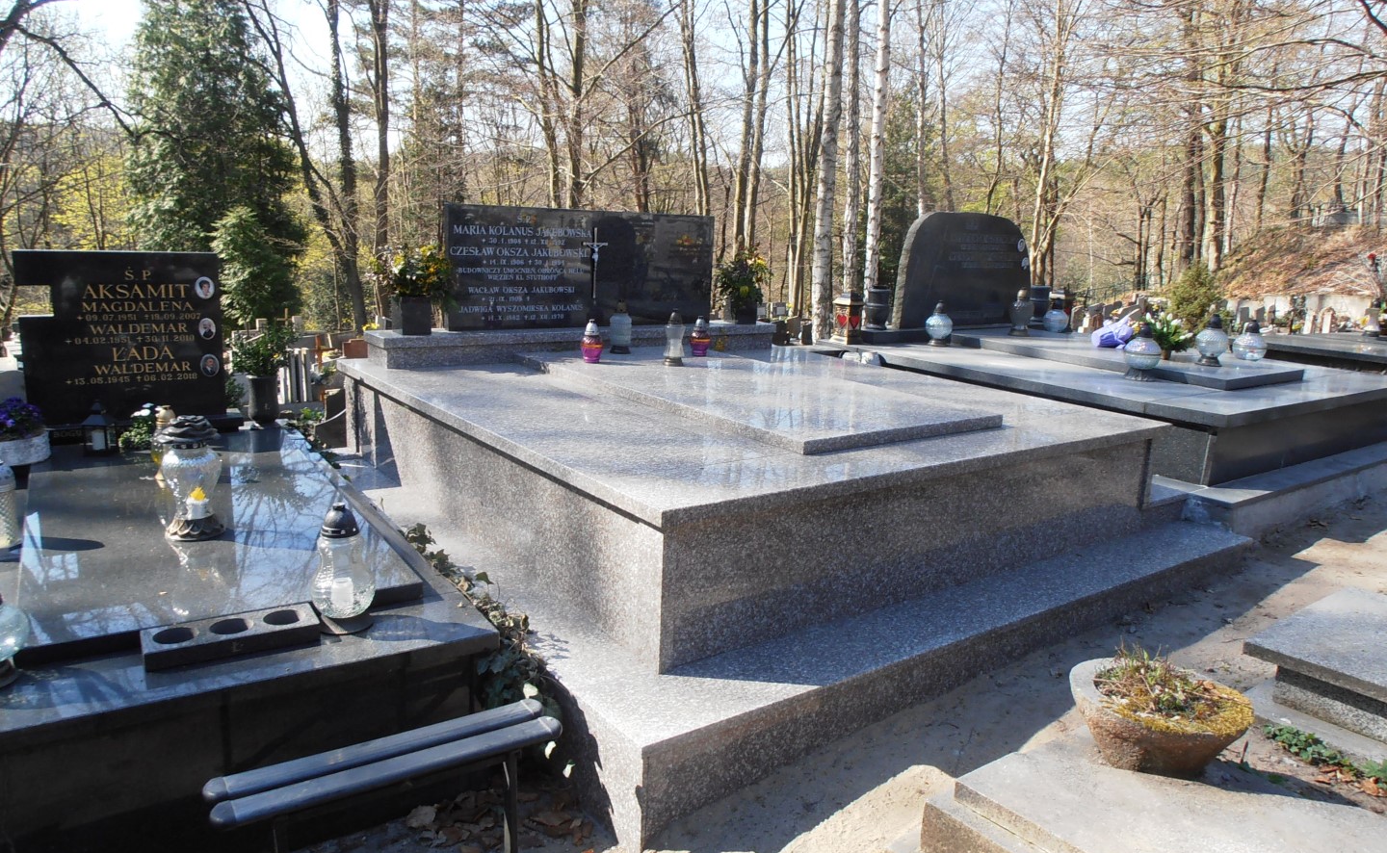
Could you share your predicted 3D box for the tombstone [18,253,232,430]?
[{"bbox_3d":[-2.275,-0.358,3.858,0.689,0.668,0.070,-5,13,-31],"label":"tombstone"}]

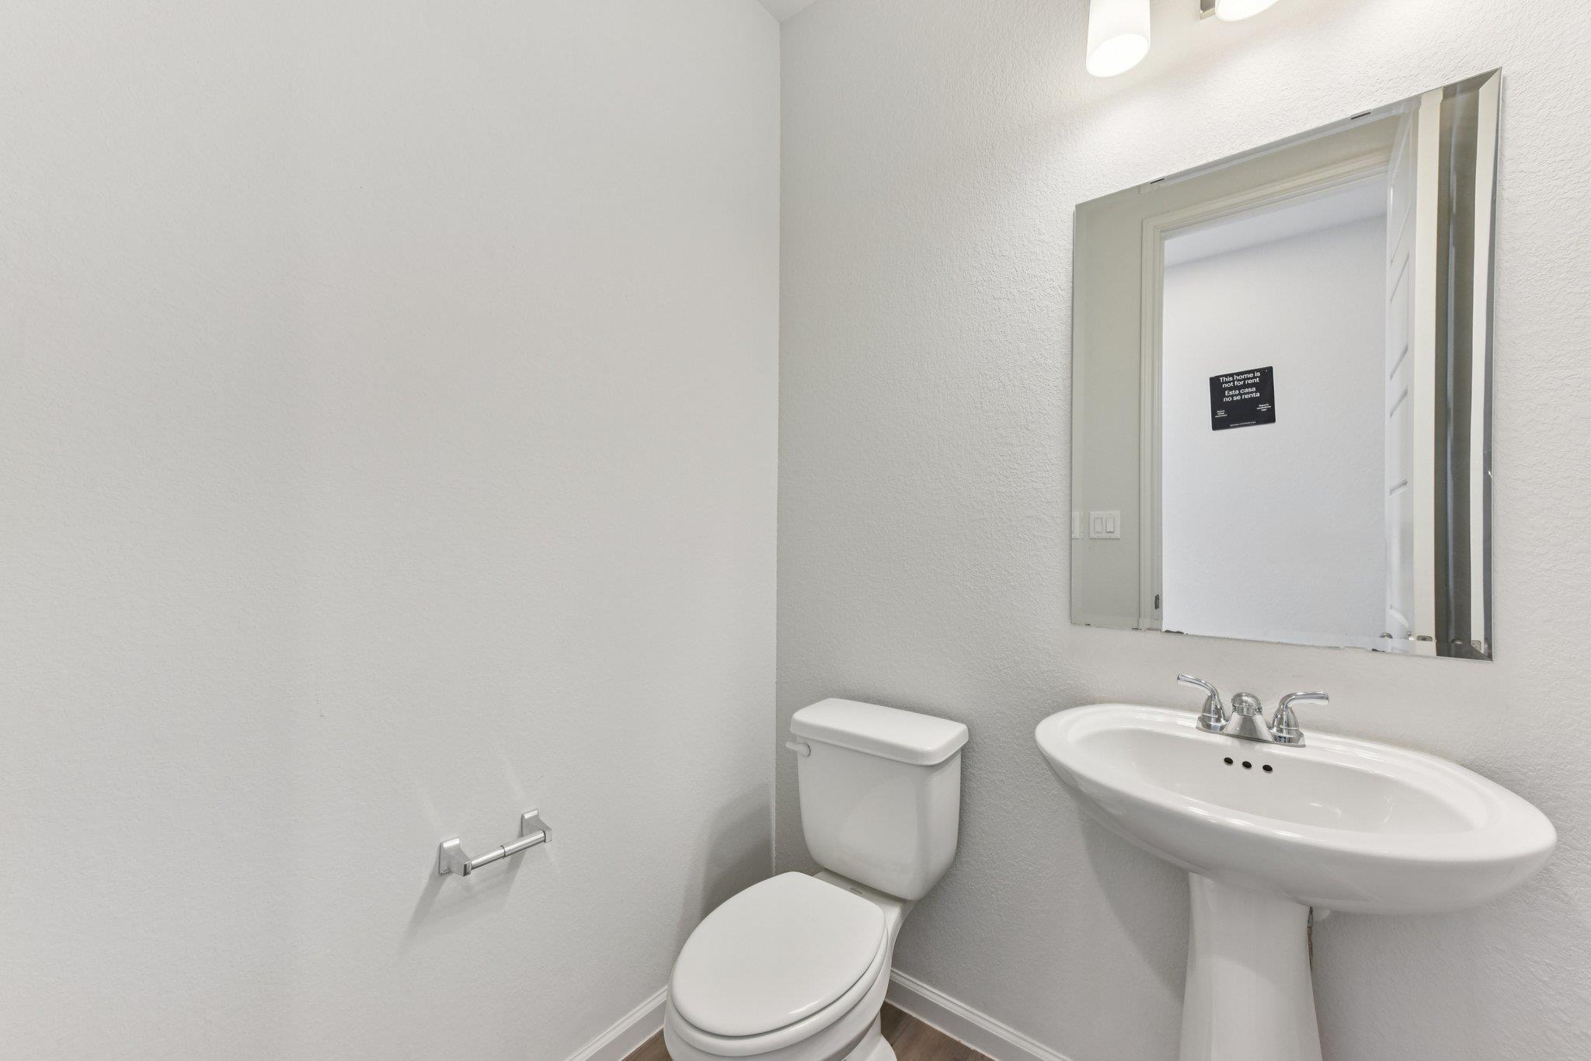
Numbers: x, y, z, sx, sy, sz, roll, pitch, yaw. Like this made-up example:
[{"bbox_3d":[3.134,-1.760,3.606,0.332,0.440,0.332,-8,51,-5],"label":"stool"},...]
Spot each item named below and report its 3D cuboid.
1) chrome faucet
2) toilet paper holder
[{"bbox_3d":[0.766,0.310,1.052,0.210,0.094,0.132,0,0,38],"label":"chrome faucet"},{"bbox_3d":[-0.555,0.594,1.167,0.072,0.055,0.188,0,0,38],"label":"toilet paper holder"}]

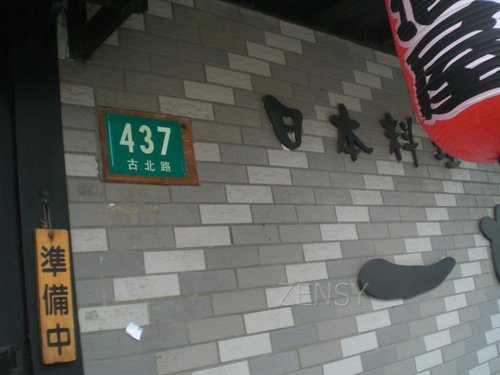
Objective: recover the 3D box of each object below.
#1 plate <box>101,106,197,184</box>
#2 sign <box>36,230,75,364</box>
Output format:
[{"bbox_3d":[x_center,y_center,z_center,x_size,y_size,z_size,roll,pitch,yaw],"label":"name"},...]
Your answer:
[{"bbox_3d":[-0.273,-0.109,1.521,0.290,0.201,0.019,3,-17,-40],"label":"plate"},{"bbox_3d":[-0.434,0.236,1.216,0.074,0.293,0.012,3,-17,-40],"label":"sign"}]

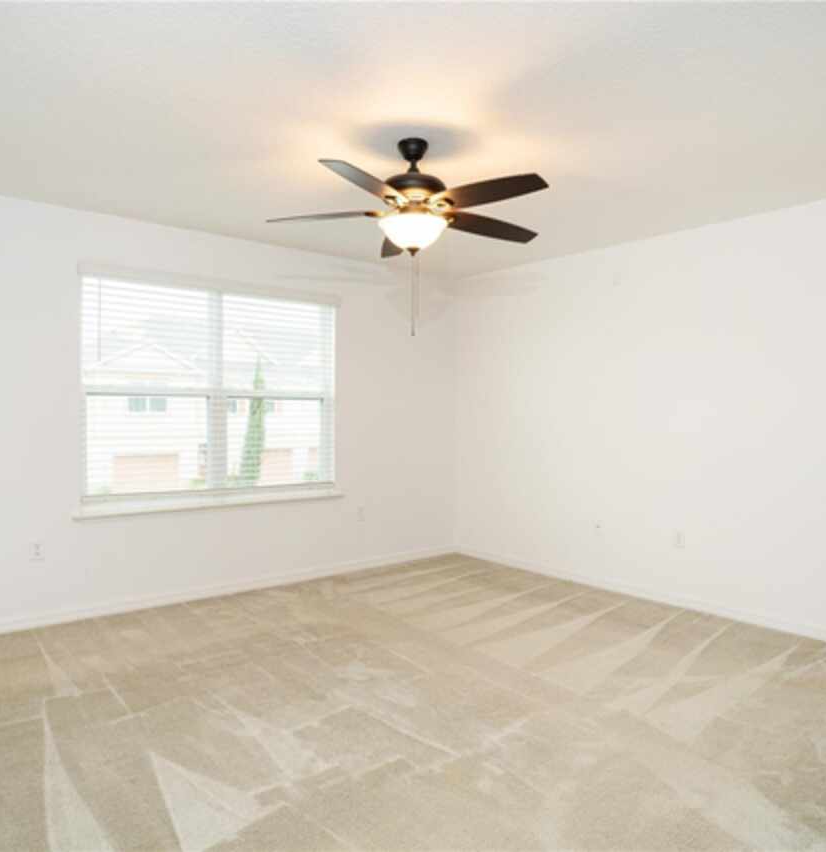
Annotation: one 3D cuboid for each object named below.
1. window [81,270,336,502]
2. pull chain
[{"bbox_3d":[-1.297,-0.237,4.131,1.720,1.400,0.100,-1,1,-38],"label":"window"},{"bbox_3d":[0.004,-0.575,2.650,0.025,0.370,0.020,0,1,0],"label":"pull chain"}]

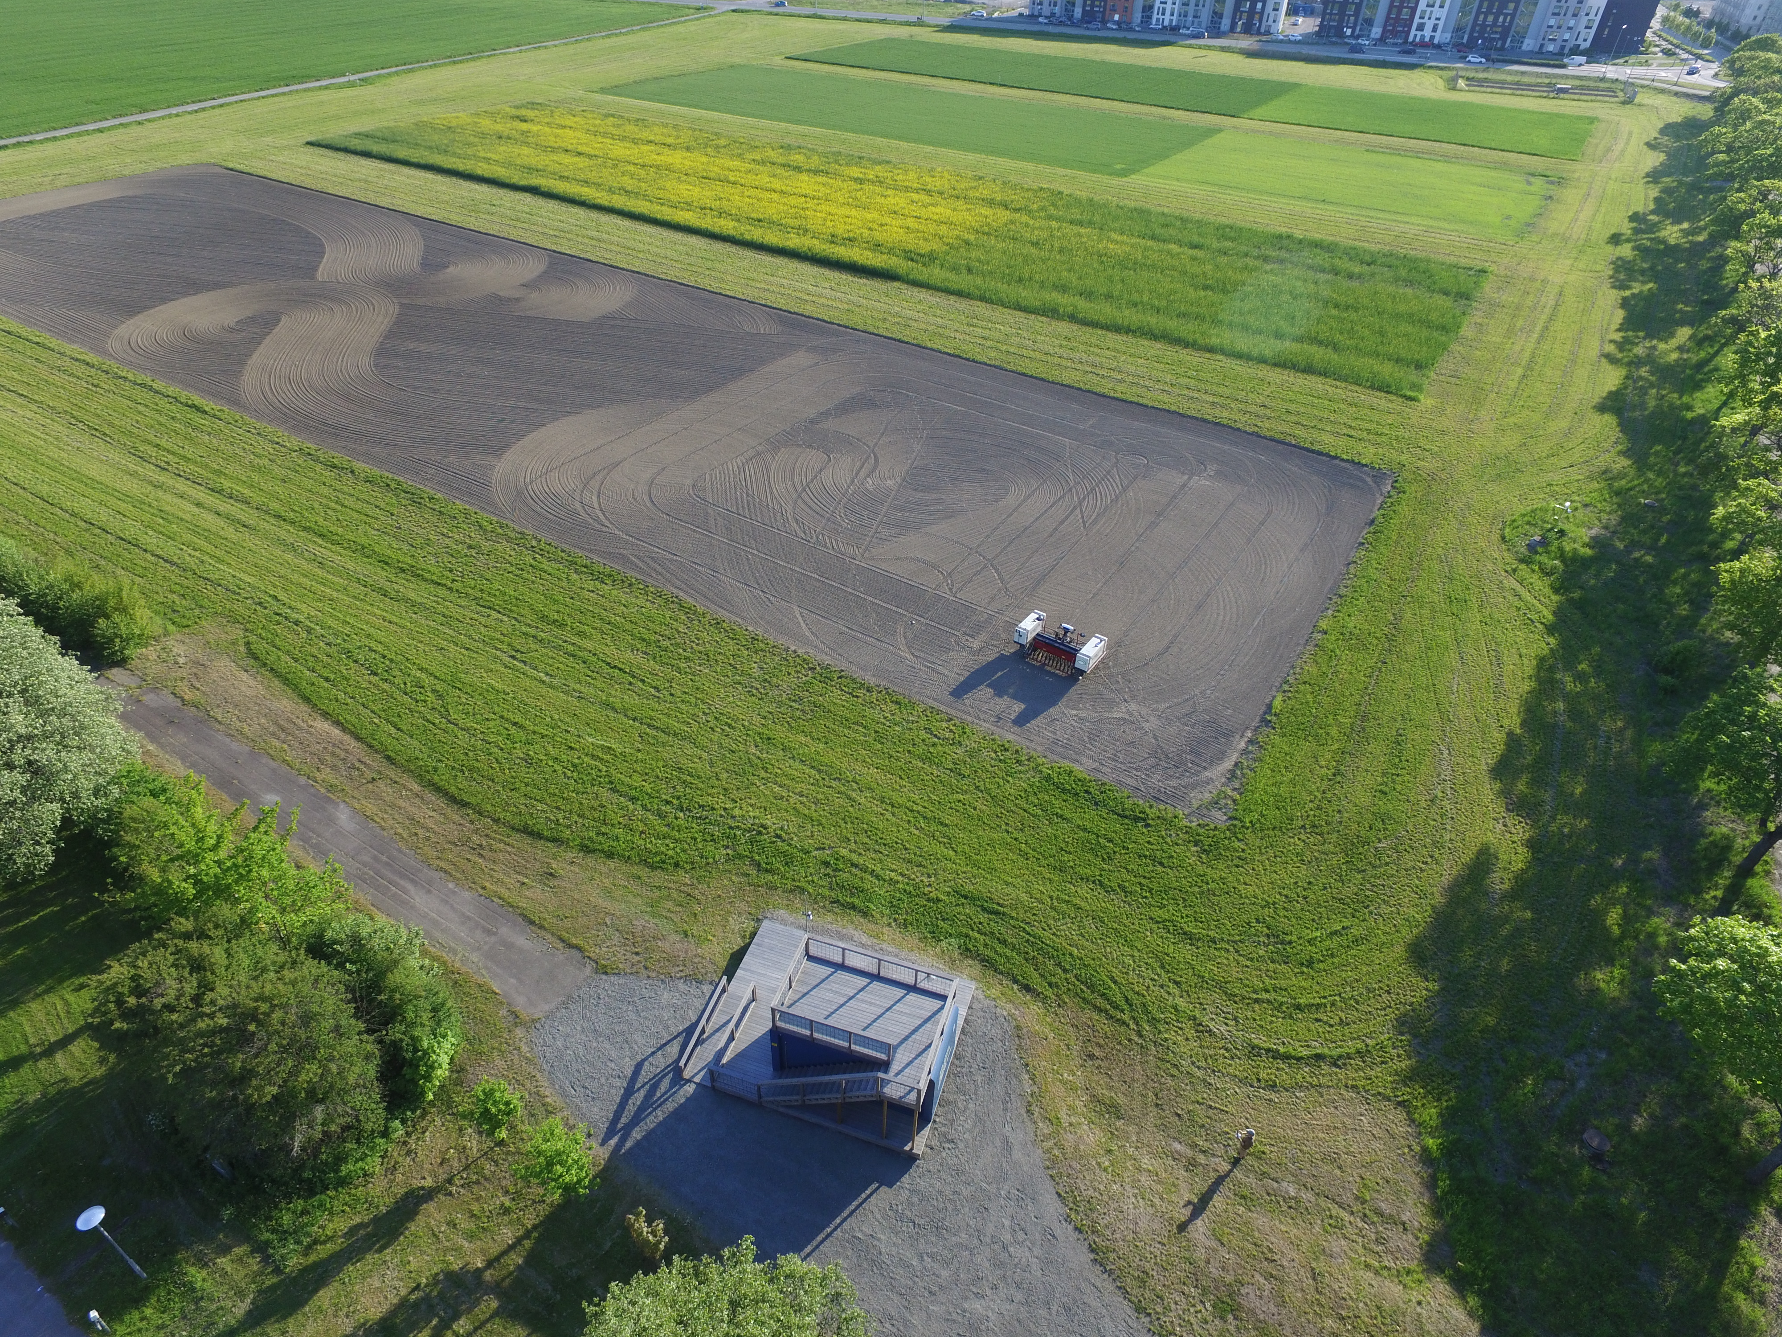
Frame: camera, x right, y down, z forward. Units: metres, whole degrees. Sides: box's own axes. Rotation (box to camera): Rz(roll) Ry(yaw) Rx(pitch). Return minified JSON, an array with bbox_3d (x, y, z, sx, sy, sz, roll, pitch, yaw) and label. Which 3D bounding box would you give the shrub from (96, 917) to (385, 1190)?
[{"bbox_3d":[-21.582,12.438,34.258,8.800,7.200,8.800,1,37,0],"label":"shrub"}]

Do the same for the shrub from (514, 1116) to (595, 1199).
[{"bbox_3d":[-10.812,15.960,32.977,2.500,3.600,2.500,1,37,0],"label":"shrub"}]

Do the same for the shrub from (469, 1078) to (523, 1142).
[{"bbox_3d":[-13.267,14.923,34.419,1.750,3.400,1.750,1,37,0],"label":"shrub"}]

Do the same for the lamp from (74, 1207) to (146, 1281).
[{"bbox_3d":[-22.947,17.314,30.577,0.780,3.850,0.780,1,37,0],"label":"lamp"}]

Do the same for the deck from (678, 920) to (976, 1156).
[{"bbox_3d":[-2.051,12.179,37.992,9.050,4.000,7.540,12,39,14],"label":"deck"}]

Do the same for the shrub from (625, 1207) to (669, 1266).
[{"bbox_3d":[-7.413,17.457,31.542,1.300,3.100,1.300,1,37,0],"label":"shrub"}]

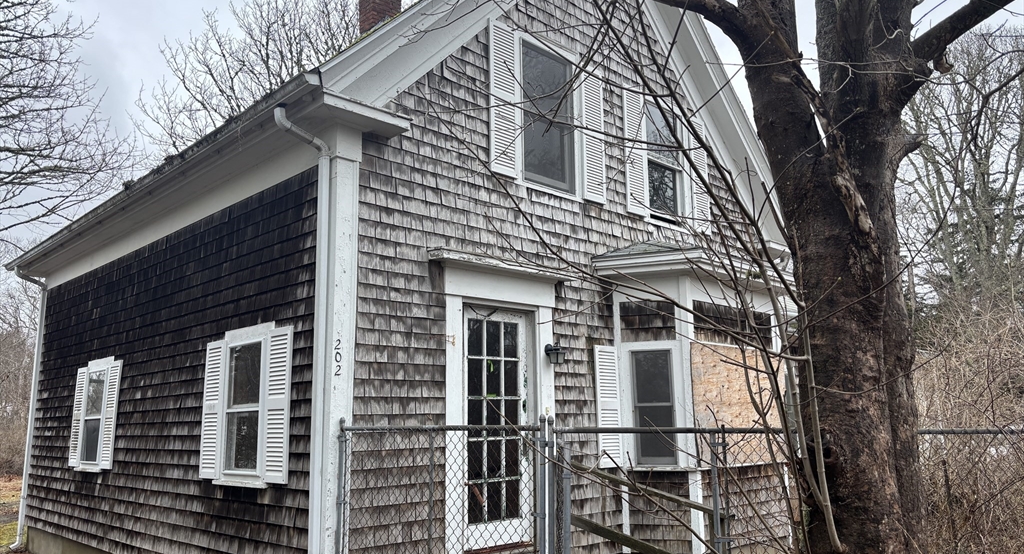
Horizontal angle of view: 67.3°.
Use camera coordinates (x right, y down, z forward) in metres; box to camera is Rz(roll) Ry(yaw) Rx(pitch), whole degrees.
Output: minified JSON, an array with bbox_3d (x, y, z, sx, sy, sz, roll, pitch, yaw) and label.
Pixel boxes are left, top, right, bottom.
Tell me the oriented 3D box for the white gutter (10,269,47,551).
[{"bbox_3d":[-6.785,1.773,10.570,0.400,3.830,0.090,10,-15,-44],"label":"white gutter"}]

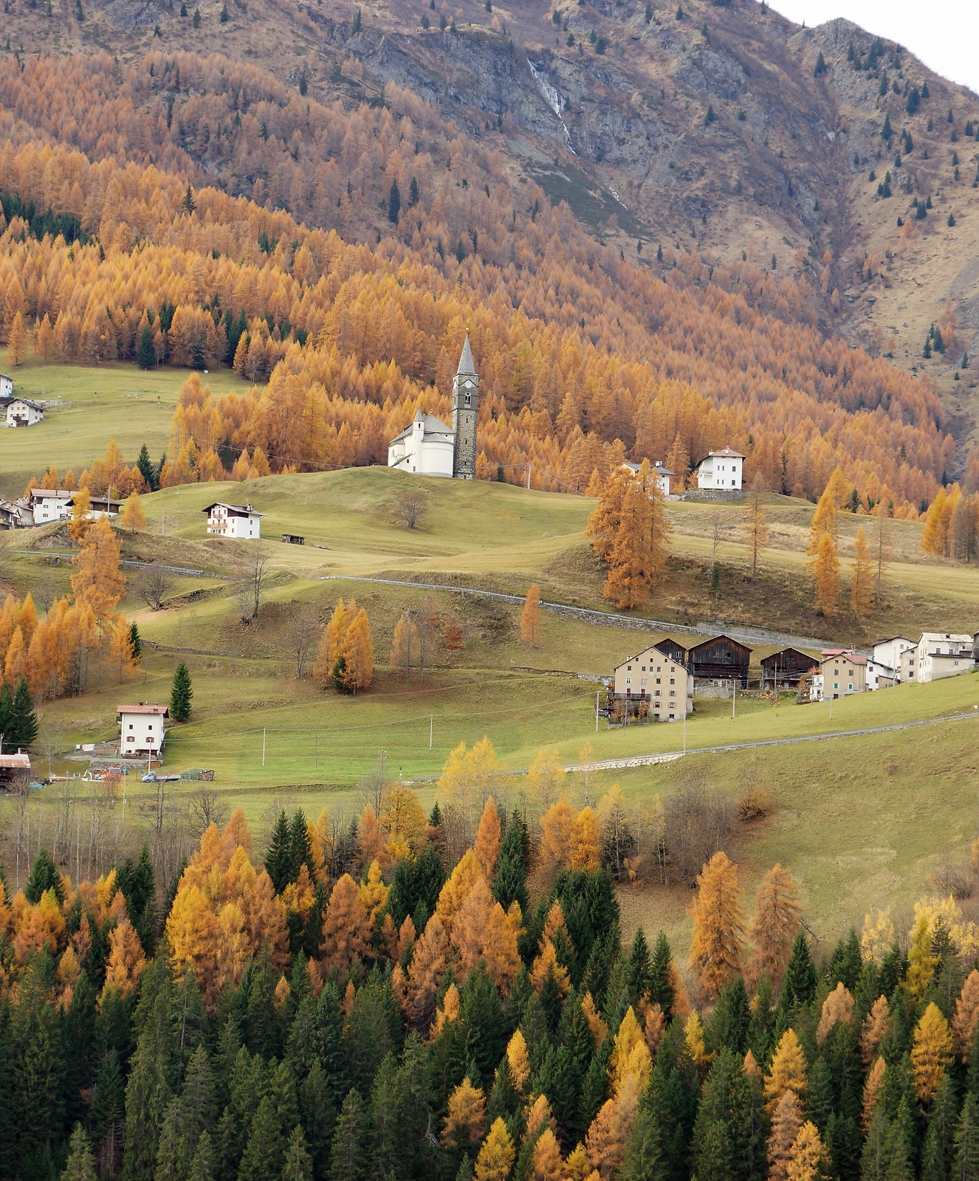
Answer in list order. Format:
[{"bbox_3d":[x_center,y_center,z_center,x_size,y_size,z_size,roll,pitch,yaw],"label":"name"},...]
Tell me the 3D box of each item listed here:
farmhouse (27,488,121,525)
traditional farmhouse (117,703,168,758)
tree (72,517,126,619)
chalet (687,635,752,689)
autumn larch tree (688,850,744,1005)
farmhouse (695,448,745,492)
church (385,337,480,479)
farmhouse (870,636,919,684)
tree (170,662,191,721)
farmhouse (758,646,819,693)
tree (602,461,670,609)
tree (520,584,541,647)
[{"bbox_3d":[-118.130,-23.990,1470.000,24.400,10.200,10.000,2,-6,-22],"label":"farmhouse"},{"bbox_3d":[-74.460,30.220,1110.000,10.790,10.700,10.000,2,-6,-3],"label":"traditional farmhouse"},{"bbox_3d":[-89.650,-5.190,1186.610,12.000,23.000,12.000,2,-7,-4],"label":"tree"},{"bbox_3d":[46.470,15.260,1045.000,12.400,12.000,11.500,0,-6,9],"label":"chalet"},{"bbox_3d":[38.750,57.970,882.000,9.400,26.830,9.400,2,-5,0],"label":"autumn larch tree"},{"bbox_3d":[50.330,-26.290,1128.570,8.200,9.200,8.200,4,-7,-22],"label":"farmhouse"},{"bbox_3d":[-14.570,-46.500,1320.000,17.500,36.000,25.000,2,-5,-17],"label":"church"},{"bbox_3d":[81.240,13.860,1035.000,9.800,9.200,9.800,2,-6,-10],"label":"farmhouse"},{"bbox_3d":[-59.540,19.760,1000.000,4.290,11.390,4.290,2,-5,0],"label":"tree"},{"bbox_3d":[64.490,16.830,1110.000,11.500,9.300,11.000,1,-5,-8],"label":"farmhouse"},{"bbox_3d":[32.100,-12.290,1130.000,14.070,32.250,14.070,2,-6,0],"label":"tree"},{"bbox_3d":[8.770,5.350,1110.000,4.610,13.540,4.610,1,-6,0],"label":"tree"}]

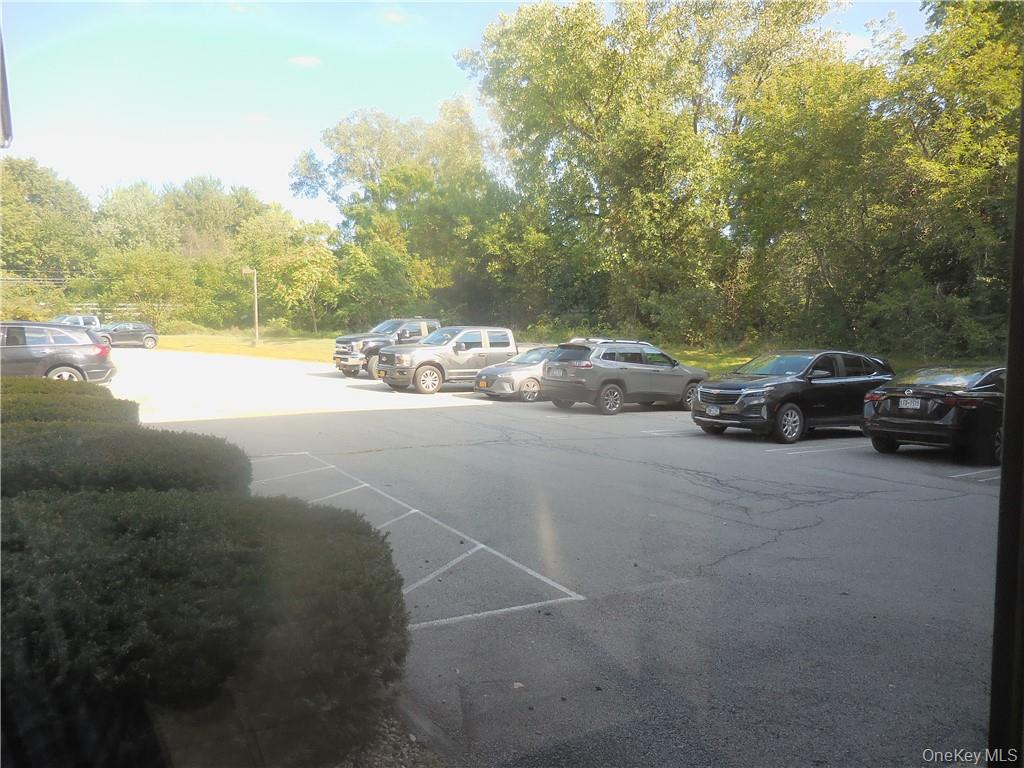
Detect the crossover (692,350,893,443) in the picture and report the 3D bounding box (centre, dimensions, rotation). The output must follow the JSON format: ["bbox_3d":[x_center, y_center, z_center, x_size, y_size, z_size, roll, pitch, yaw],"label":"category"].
[{"bbox_3d":[5.581,0.151,14.608,4.650,1.660,1.843,-1,5,-35],"label":"crossover"}]

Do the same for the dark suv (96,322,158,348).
[{"bbox_3d":[-25.084,-3.119,47.898,4.350,1.600,1.800,-2,5,-40],"label":"dark suv"}]

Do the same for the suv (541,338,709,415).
[{"bbox_3d":[2.862,-0.221,18.367,4.650,1.700,1.859,-1,5,-35],"label":"suv"}]

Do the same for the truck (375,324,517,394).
[{"bbox_3d":[-1.182,-0.779,22.727,5.900,1.950,2.030,-1,5,-34],"label":"truck"}]

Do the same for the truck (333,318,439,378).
[{"bbox_3d":[-3.610,-1.280,27.811,6.100,2.070,2.030,-2,5,-38],"label":"truck"}]

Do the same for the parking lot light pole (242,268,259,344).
[{"bbox_3d":[-20.972,-6.237,59.489,1.200,6.150,0.400,-1,5,-35],"label":"parking lot light pole"}]

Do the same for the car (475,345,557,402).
[{"bbox_3d":[1.083,-0.334,20.904,4.490,1.455,1.820,-1,5,-36],"label":"car"}]

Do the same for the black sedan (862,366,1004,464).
[{"bbox_3d":[7.852,0.467,12.627,4.640,1.446,1.816,-2,5,-39],"label":"black sedan"}]

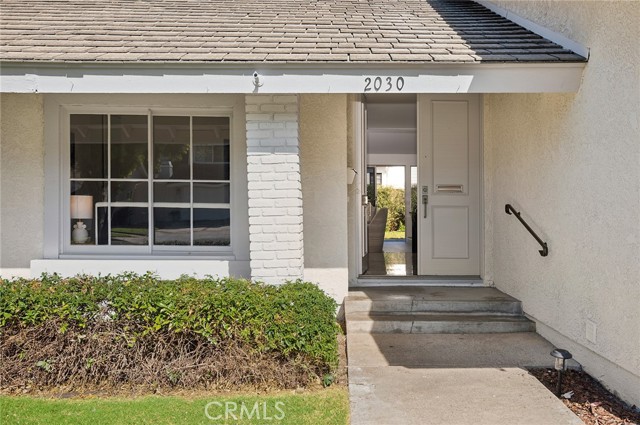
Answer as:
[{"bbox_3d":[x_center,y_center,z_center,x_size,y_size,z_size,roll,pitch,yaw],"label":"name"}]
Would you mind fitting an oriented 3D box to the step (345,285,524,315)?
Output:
[{"bbox_3d":[1.271,1.039,6.793,1.902,0.134,1.196,0,0,2],"label":"step"}]

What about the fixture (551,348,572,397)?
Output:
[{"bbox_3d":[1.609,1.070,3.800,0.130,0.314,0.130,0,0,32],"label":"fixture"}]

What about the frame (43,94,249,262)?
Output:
[{"bbox_3d":[-2.053,-0.433,6.676,2.450,1.997,0.120,0,0,2],"label":"frame"}]

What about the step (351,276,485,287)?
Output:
[{"bbox_3d":[1.283,0.909,7.511,1.667,0.126,0.260,0,0,2],"label":"step"}]

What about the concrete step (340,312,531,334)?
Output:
[{"bbox_3d":[1.240,1.162,5.974,1.902,0.113,0.443,0,0,2],"label":"concrete step"}]

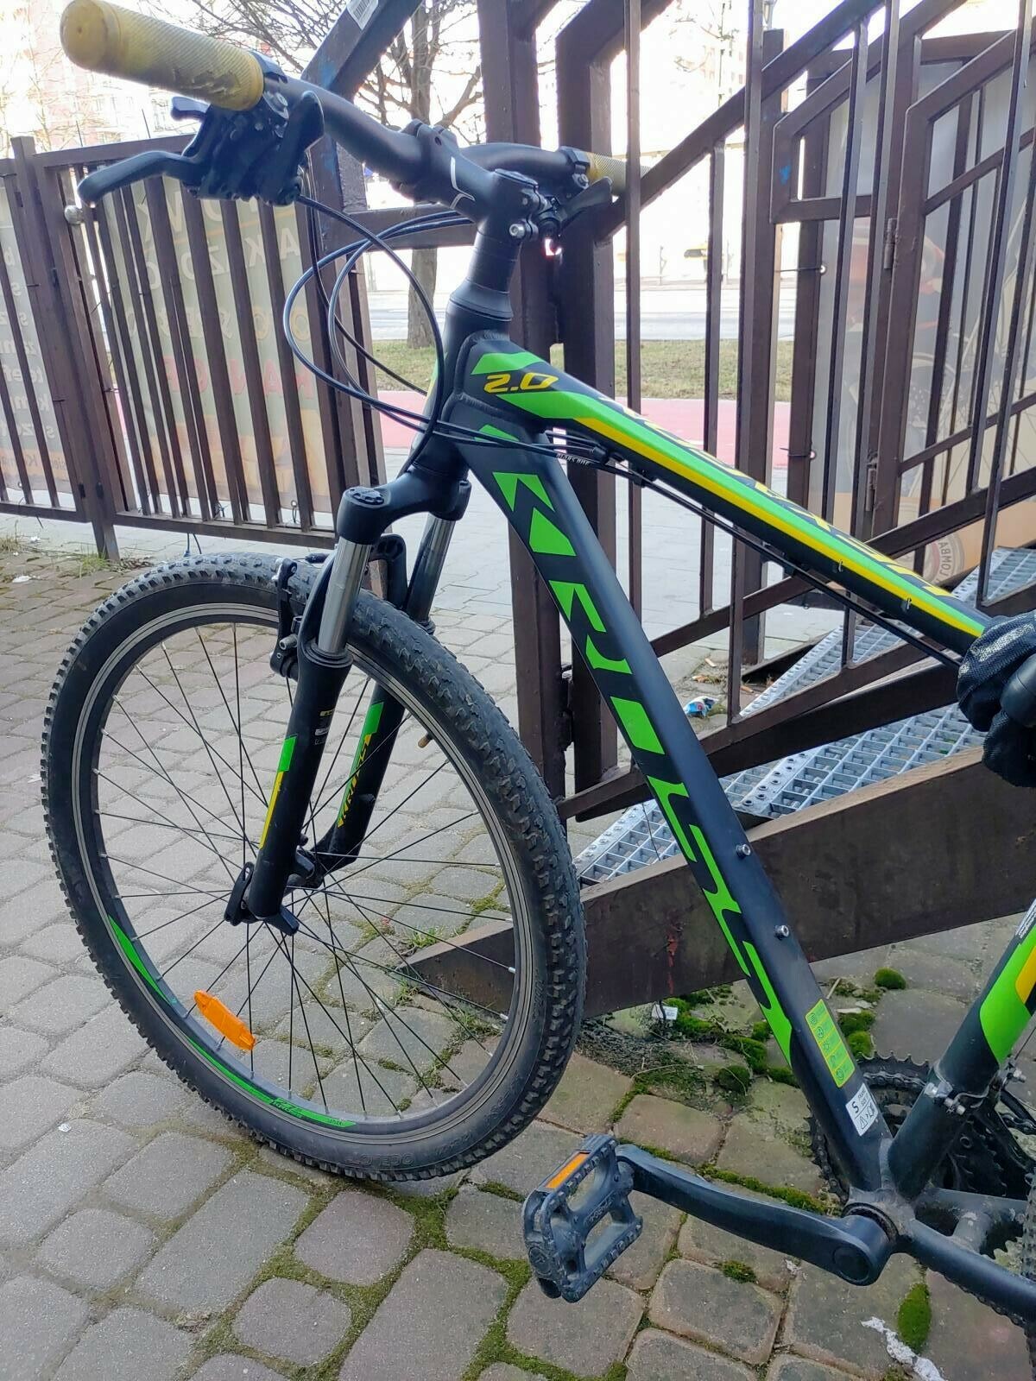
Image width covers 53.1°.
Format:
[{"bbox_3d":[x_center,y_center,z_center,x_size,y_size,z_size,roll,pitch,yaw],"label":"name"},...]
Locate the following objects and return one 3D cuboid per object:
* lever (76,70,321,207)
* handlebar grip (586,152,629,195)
[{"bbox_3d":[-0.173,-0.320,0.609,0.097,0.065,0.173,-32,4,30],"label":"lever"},{"bbox_3d":[0.098,-0.484,0.982,0.033,0.033,0.126,13,22,37],"label":"handlebar grip"}]

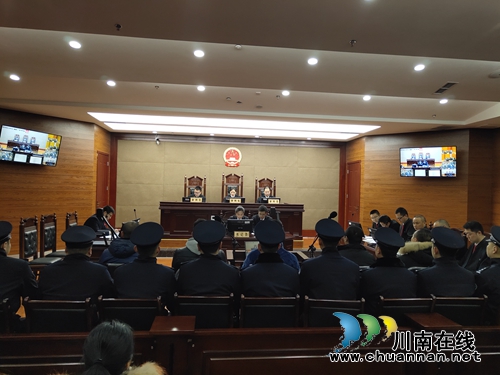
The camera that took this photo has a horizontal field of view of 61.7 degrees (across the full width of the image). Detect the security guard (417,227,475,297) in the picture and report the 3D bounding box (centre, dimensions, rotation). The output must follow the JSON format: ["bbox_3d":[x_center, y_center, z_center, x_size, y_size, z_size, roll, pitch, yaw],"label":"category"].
[{"bbox_3d":[1.633,0.994,3.789,0.500,1.330,0.780,1,0,-6],"label":"security guard"}]

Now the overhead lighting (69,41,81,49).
[{"bbox_3d":[-2.151,-1.754,5.150,0.150,0.050,0.150,1,0,-6],"label":"overhead lighting"}]

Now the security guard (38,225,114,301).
[{"bbox_3d":[-1.387,0.996,3.470,0.600,1.400,0.800,1,0,-3],"label":"security guard"}]

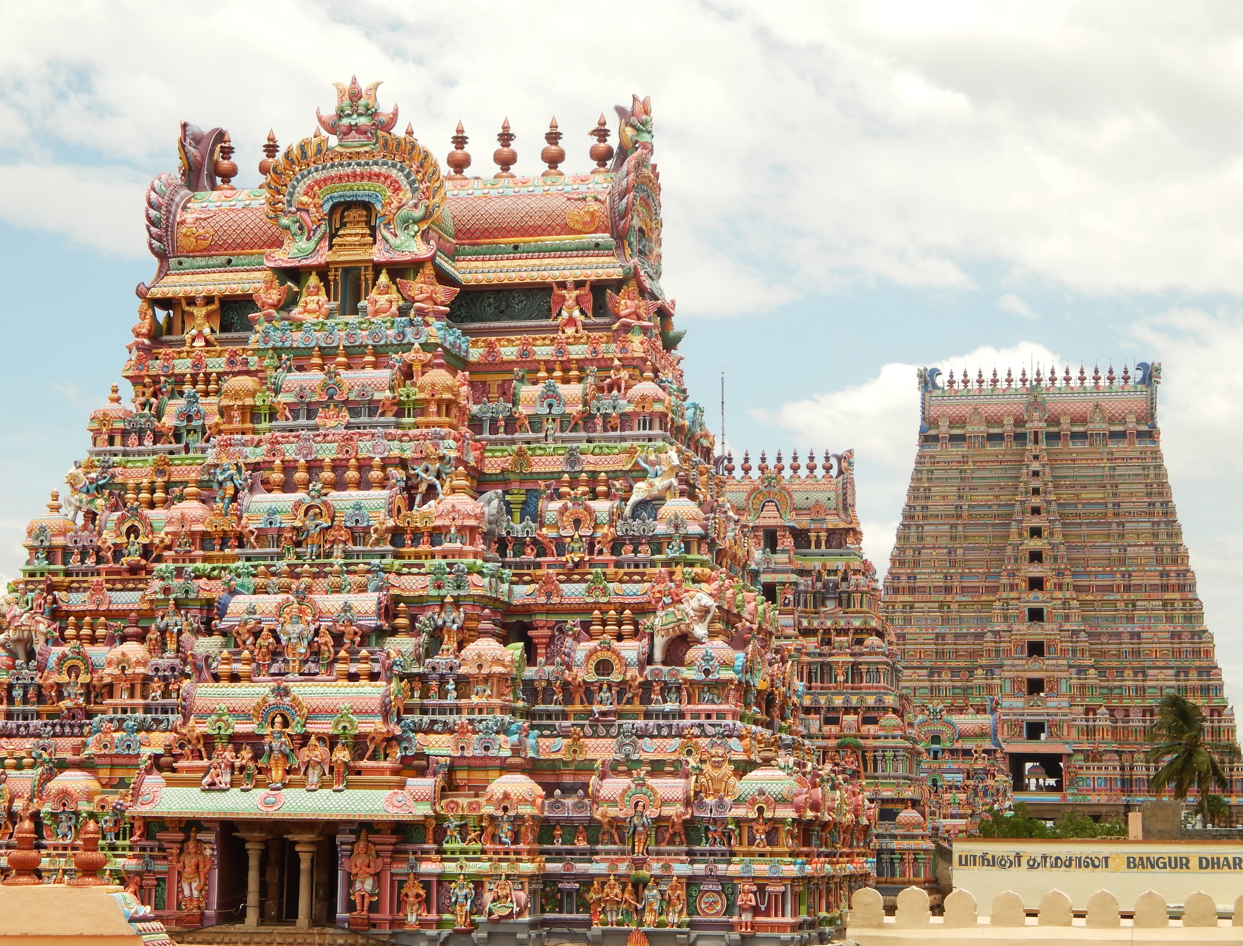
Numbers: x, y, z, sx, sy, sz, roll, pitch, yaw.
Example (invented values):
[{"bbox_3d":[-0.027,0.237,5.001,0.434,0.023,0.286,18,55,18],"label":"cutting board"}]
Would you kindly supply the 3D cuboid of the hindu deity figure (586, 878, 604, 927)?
[{"bbox_3d":[-0.604,9.750,57.070,0.426,1.075,0.400,0,-9,8],"label":"hindu deity figure"}]

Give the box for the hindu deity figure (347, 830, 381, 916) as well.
[{"bbox_3d":[-5.944,9.242,58.109,0.814,1.949,0.600,-1,-9,13],"label":"hindu deity figure"}]

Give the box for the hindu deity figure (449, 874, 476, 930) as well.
[{"bbox_3d":[-3.717,10.043,58.904,0.605,1.270,0.450,-1,-9,11],"label":"hindu deity figure"}]

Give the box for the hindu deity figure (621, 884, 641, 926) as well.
[{"bbox_3d":[0.212,9.276,53.925,0.370,0.886,0.340,-1,-9,13],"label":"hindu deity figure"}]

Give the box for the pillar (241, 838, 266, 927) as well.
[{"bbox_3d":[-8.905,9.906,60.831,0.572,2.146,0.572,-1,-9,11],"label":"pillar"}]

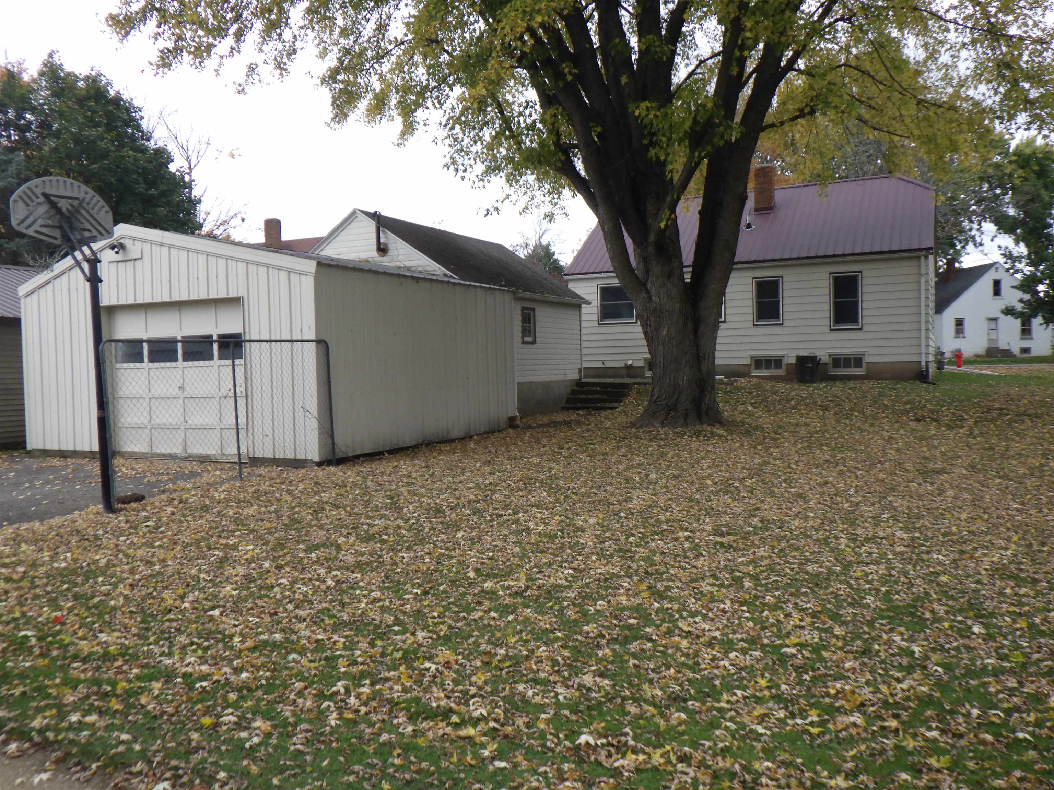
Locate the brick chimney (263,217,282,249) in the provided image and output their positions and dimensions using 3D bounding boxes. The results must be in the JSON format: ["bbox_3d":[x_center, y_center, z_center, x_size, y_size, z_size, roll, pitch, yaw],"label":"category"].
[{"bbox_3d":[-9.981,-6.358,33.500,0.480,1.250,0.480,0,2,27],"label":"brick chimney"}]

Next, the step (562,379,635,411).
[{"bbox_3d":[1.929,0.040,22.835,1.650,0.700,1.350,0,2,27],"label":"step"}]

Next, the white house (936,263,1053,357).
[{"bbox_3d":[32.206,-6.201,64.447,8.830,6.660,9.500,-2,2,-10],"label":"white house"}]

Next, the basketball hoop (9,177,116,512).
[{"bbox_3d":[-5.265,-0.614,9.875,1.370,3.800,1.120,0,3,38],"label":"basketball hoop"}]

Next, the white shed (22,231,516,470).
[{"bbox_3d":[-4.541,-1.004,16.561,6.550,3.800,6.650,0,2,25],"label":"white shed"}]

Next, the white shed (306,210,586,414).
[{"bbox_3d":[-2.113,-1.890,22.294,5.250,4.760,6.450,0,2,27],"label":"white shed"}]

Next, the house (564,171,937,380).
[{"bbox_3d":[7.184,-3.470,26.782,10.200,5.950,7.000,0,2,27],"label":"house"}]

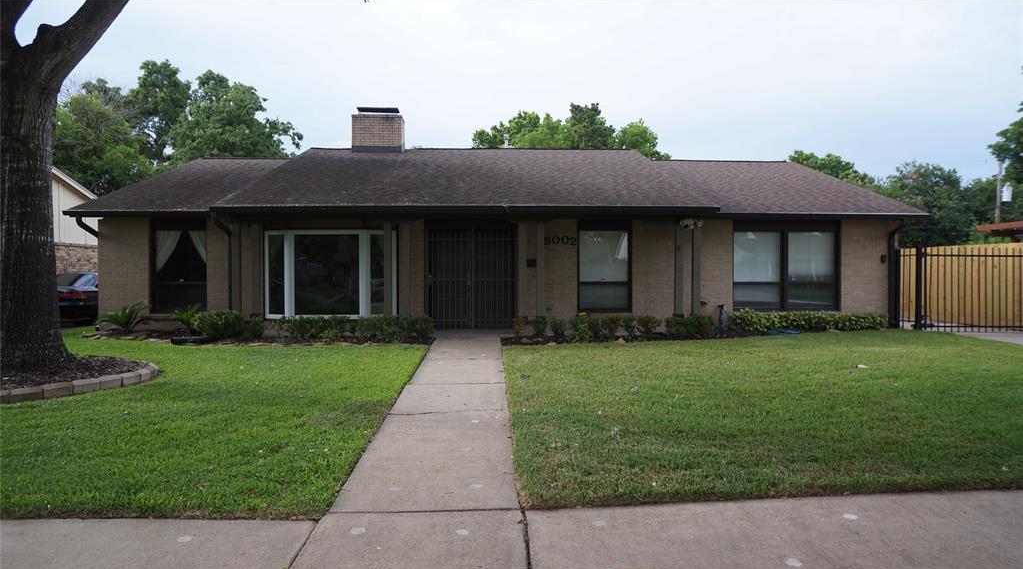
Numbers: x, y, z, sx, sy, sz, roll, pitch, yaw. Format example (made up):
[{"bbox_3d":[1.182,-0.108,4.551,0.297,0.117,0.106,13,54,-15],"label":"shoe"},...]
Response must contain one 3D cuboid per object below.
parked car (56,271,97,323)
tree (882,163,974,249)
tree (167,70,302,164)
[{"bbox_3d":[-11.930,0.370,19.000,1.820,1.430,4.800,0,1,-2],"label":"parked car"},{"bbox_3d":[23.700,-3.150,37.000,5.500,7.700,5.500,0,1,0],"label":"tree"},{"bbox_3d":[-13.200,-4.700,31.000,7.000,11.100,6.800,0,1,0],"label":"tree"}]

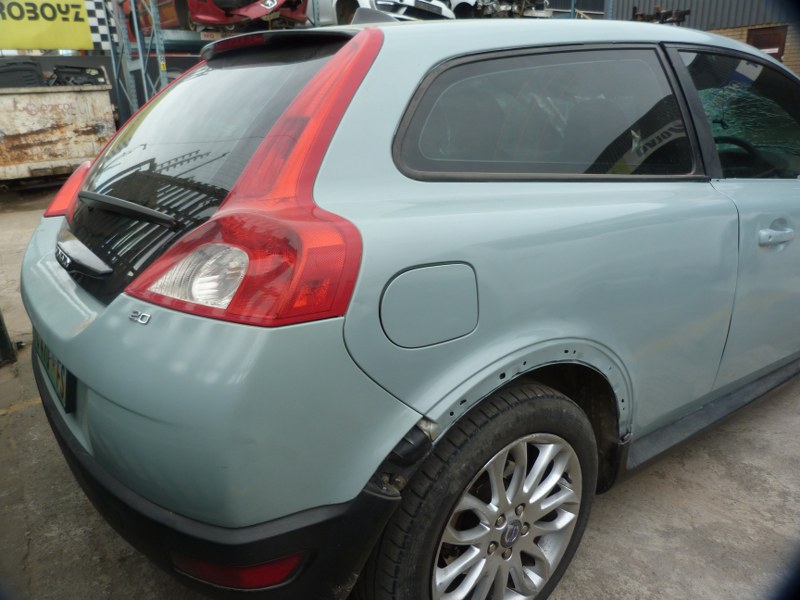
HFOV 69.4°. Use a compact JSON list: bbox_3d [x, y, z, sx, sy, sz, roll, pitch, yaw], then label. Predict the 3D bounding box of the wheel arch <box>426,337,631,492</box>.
[{"bbox_3d":[0.264,0.279,1.256,0.680,0.440,0.170,-15,22,-35],"label":"wheel arch"}]

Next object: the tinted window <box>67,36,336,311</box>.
[{"bbox_3d":[-0.610,-0.350,1.416,1.080,0.180,0.670,21,73,49],"label":"tinted window"}]

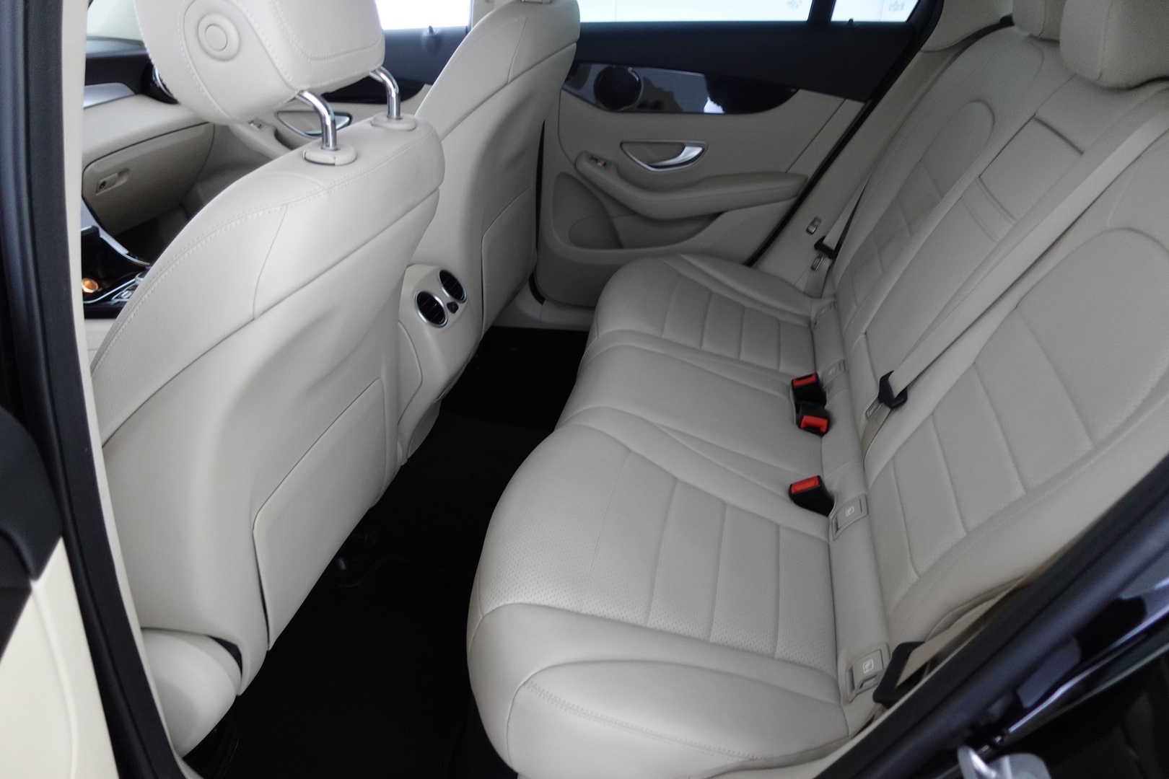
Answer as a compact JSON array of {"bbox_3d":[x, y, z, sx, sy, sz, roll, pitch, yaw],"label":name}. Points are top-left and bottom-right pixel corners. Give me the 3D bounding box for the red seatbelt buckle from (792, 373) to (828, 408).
[{"bbox_3d":[0.418,0.009,1.447,0.046,0.062,0.027,-17,27,15],"label":"red seatbelt buckle"}]

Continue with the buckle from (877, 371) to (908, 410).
[{"bbox_3d":[0.472,0.001,1.195,0.022,0.045,0.062,6,55,-18],"label":"buckle"}]

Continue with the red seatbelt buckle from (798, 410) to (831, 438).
[{"bbox_3d":[0.400,0.051,1.367,0.046,0.027,0.060,10,18,7],"label":"red seatbelt buckle"}]

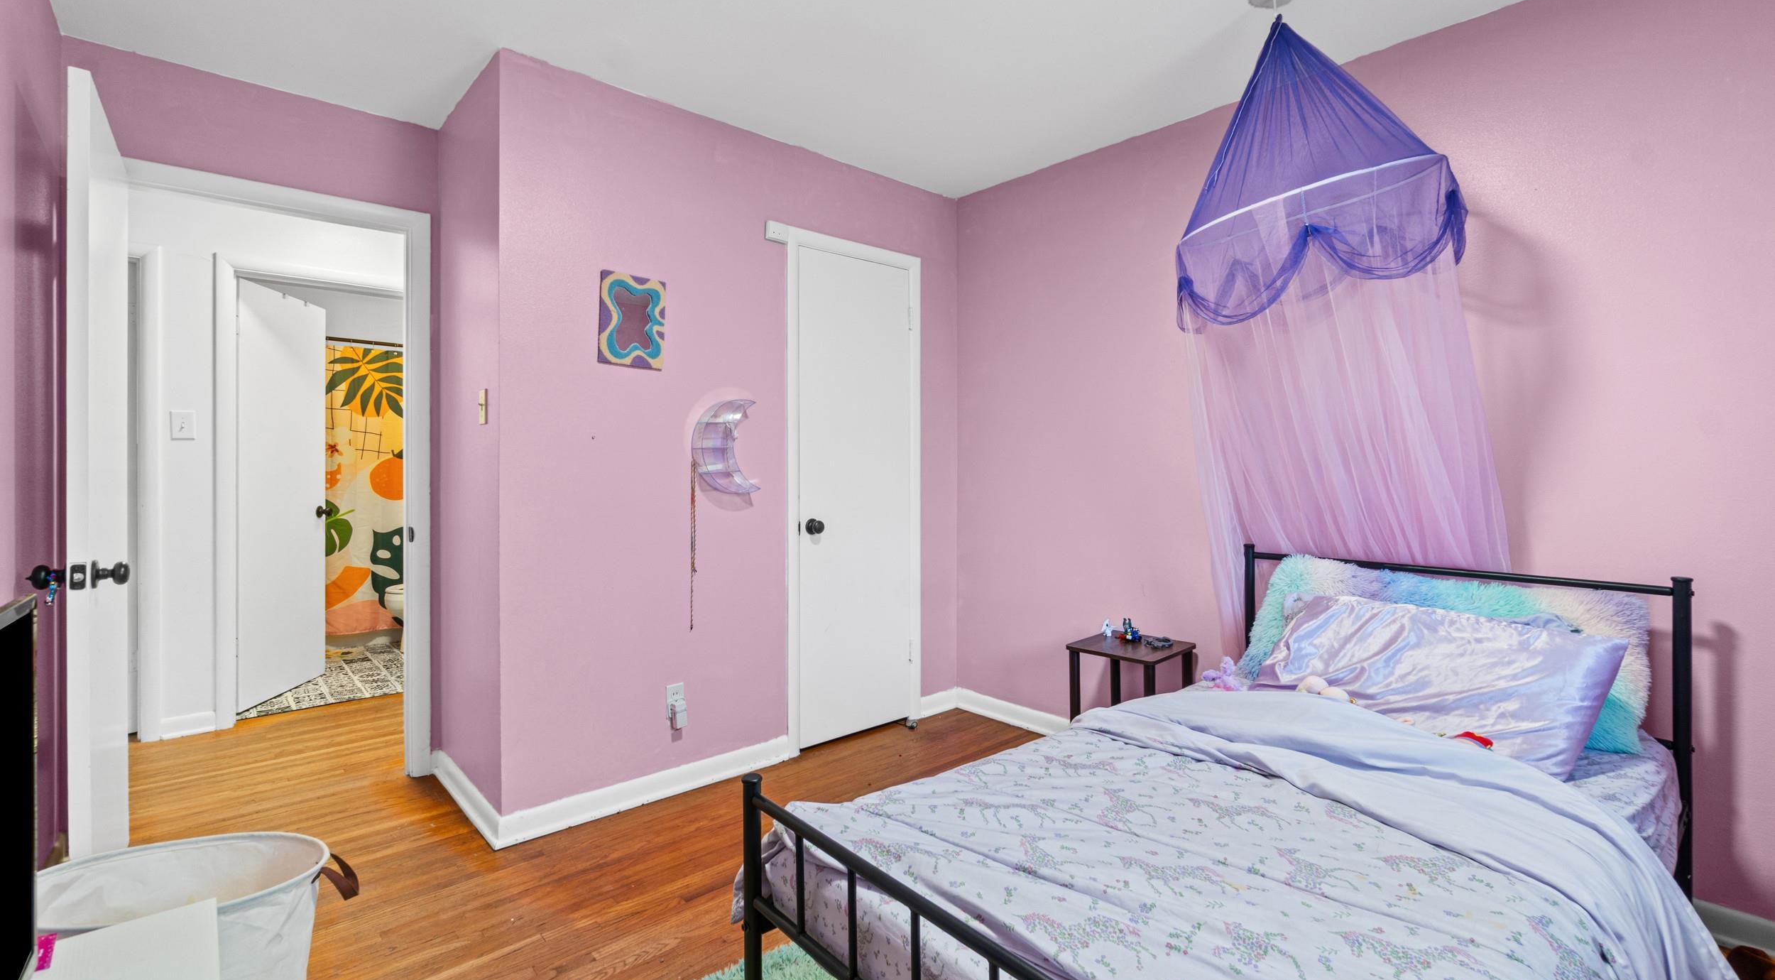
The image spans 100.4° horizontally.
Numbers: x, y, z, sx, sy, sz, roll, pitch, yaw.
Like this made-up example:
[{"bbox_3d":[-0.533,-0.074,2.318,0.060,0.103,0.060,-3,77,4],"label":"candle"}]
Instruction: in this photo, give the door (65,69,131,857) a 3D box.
[{"bbox_3d":[-2.081,0.092,1.960,0.040,2.030,0.800,-1,2,-42],"label":"door"}]

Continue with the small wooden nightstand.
[{"bbox_3d":[0.899,0.828,2.722,0.335,0.505,0.335,-1,2,-42],"label":"small wooden nightstand"}]

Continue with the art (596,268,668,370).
[{"bbox_3d":[-0.863,-0.567,2.502,0.225,0.305,0.022,-1,2,-42],"label":"art"}]

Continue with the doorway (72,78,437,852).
[{"bbox_3d":[-2.055,0.034,2.482,0.900,2.120,0.160,-1,2,-42],"label":"doorway"}]

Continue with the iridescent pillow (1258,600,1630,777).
[{"bbox_3d":[1.338,0.464,1.852,0.670,0.410,0.150,1,-40,48],"label":"iridescent pillow"}]

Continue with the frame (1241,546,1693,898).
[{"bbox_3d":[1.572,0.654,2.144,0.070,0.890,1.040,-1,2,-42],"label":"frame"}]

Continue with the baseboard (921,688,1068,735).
[{"bbox_3d":[0.461,1.011,3.295,0.250,0.100,0.640,-1,2,-42],"label":"baseboard"}]

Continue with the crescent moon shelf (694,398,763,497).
[{"bbox_3d":[-0.586,-0.160,2.711,0.240,0.340,0.085,-1,2,-42],"label":"crescent moon shelf"}]

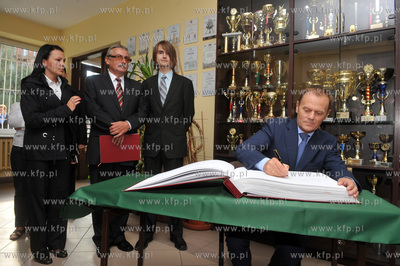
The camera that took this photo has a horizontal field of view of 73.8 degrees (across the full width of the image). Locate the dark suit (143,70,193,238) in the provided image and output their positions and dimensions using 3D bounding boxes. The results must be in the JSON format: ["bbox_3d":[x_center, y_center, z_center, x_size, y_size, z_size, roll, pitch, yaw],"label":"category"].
[{"bbox_3d":[-0.280,0.200,2.370,0.460,1.470,0.310,1,0,0],"label":"dark suit"}]

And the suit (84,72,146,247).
[{"bbox_3d":[-0.720,0.225,2.280,0.540,1.480,0.370,1,1,-28],"label":"suit"}]

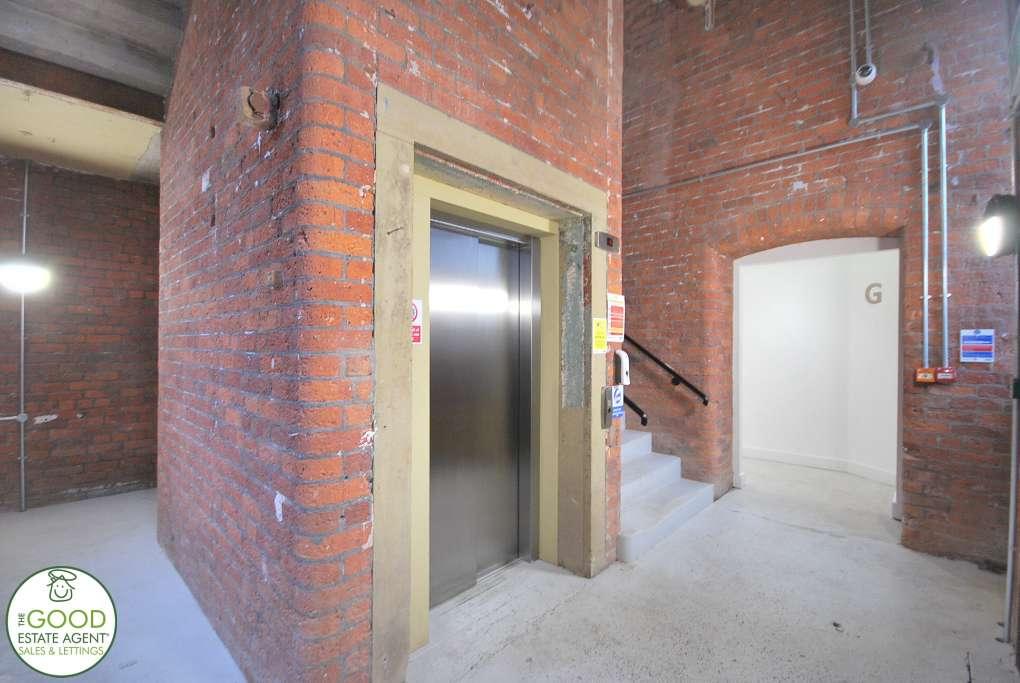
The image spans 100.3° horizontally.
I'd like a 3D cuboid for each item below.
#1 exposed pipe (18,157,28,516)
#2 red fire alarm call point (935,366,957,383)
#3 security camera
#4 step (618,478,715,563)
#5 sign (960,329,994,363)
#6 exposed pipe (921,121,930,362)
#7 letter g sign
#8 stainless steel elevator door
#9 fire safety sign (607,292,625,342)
[{"bbox_3d":[-3.945,-0.050,3.469,0.023,2.850,0.023,0,-1,43],"label":"exposed pipe"},{"bbox_3d":[2.825,0.218,2.752,0.093,0.090,0.050,0,-1,43],"label":"red fire alarm call point"},{"bbox_3d":[2.532,-1.905,3.021,0.112,0.115,0.090,0,-1,43],"label":"security camera"},{"bbox_3d":[1.179,1.317,3.276,0.275,0.152,1.470,0,-1,43],"label":"step"},{"bbox_3d":[2.942,0.030,2.676,0.146,0.208,0.008,0,-1,43],"label":"sign"},{"bbox_3d":[2.754,-0.627,2.821,0.025,1.604,0.025,0,-1,0],"label":"exposed pipe"},{"bbox_3d":[3.716,-0.491,4.353,0.015,0.212,0.170,0,-1,-9],"label":"letter g sign"},{"bbox_3d":[-0.217,0.378,2.455,0.070,2.000,0.780,0,-1,43],"label":"stainless steel elevator door"},{"bbox_3d":[0.677,-0.147,2.714,0.008,0.297,0.212,0,-1,43],"label":"fire safety sign"}]

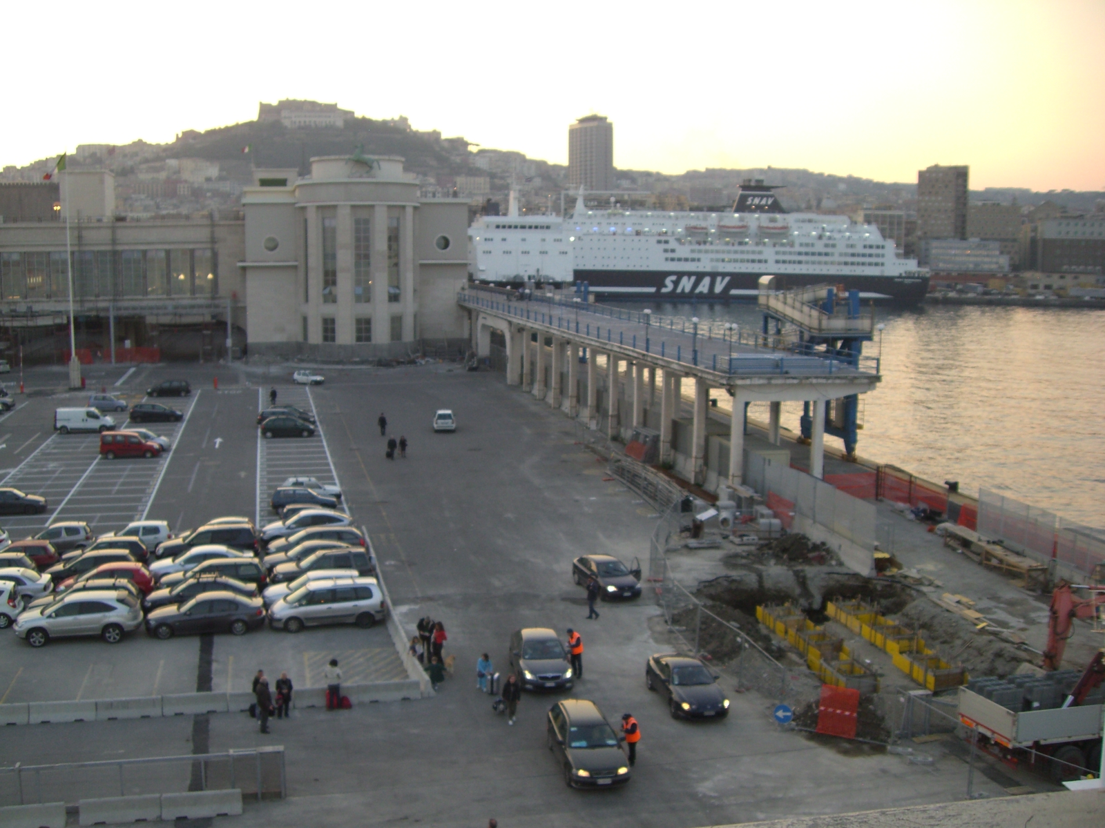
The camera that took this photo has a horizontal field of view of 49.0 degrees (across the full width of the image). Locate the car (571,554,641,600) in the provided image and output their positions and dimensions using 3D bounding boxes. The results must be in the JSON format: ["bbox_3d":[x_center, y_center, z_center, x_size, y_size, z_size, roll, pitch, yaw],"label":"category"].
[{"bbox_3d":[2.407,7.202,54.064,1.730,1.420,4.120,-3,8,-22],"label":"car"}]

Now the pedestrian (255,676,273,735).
[{"bbox_3d":[-8.828,8.906,37.226,0.460,1.760,0.500,-3,8,-25],"label":"pedestrian"}]

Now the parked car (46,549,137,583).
[{"bbox_3d":[-20.545,6.881,54.405,4.050,1.440,1.700,-1,8,-13],"label":"parked car"}]

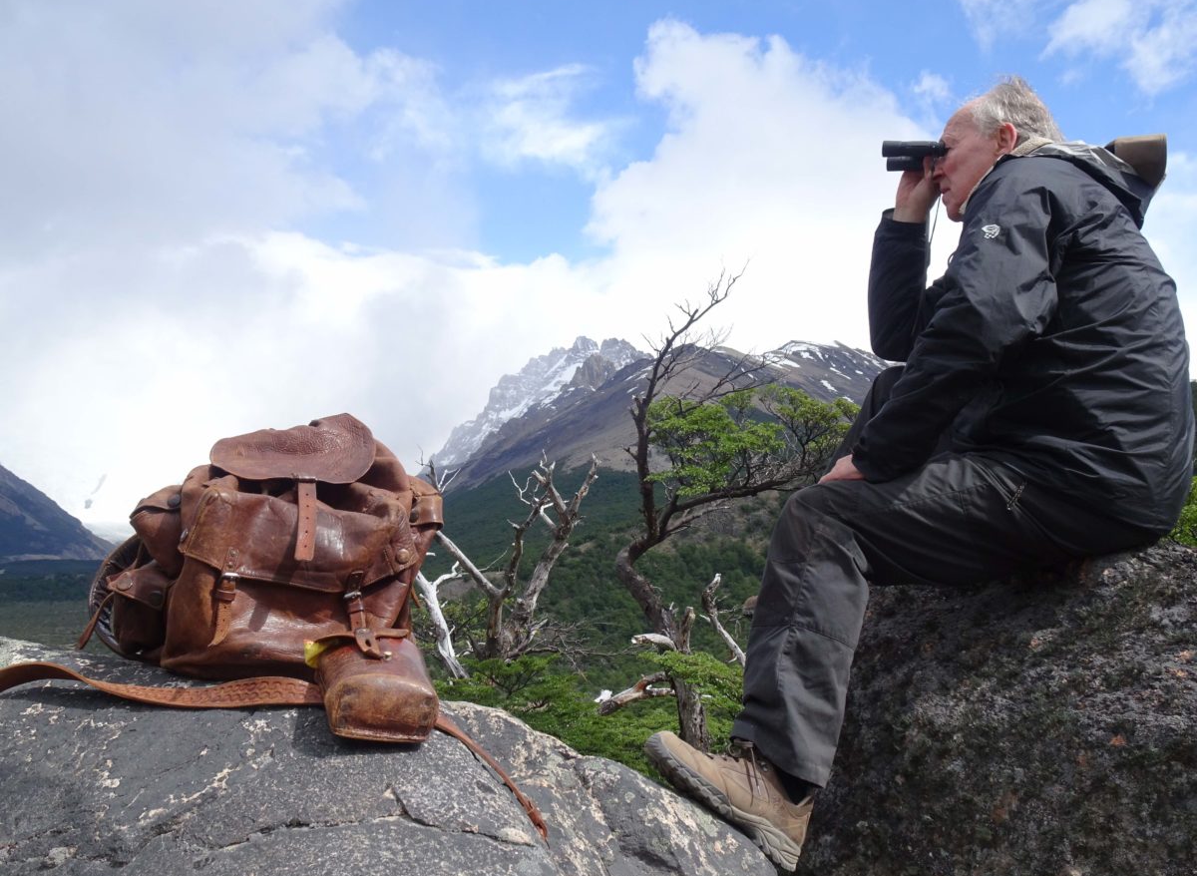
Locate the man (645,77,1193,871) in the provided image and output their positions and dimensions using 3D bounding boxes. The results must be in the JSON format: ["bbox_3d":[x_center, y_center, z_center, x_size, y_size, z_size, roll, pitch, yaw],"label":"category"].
[{"bbox_3d":[0.555,0.040,1.810,0.820,1.280,0.600,-2,-6,20],"label":"man"}]

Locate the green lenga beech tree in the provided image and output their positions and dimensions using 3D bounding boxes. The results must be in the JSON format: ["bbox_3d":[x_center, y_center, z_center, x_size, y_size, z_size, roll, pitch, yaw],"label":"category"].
[{"bbox_3d":[0.779,0.497,6.000,1.440,2.864,1.300,0,-5,0],"label":"green lenga beech tree"}]

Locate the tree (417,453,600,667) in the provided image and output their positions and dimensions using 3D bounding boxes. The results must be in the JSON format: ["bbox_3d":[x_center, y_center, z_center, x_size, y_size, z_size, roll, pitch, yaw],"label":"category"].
[{"bbox_3d":[-0.550,0.789,6.600,1.155,1.400,0.900,0,-5,0],"label":"tree"}]

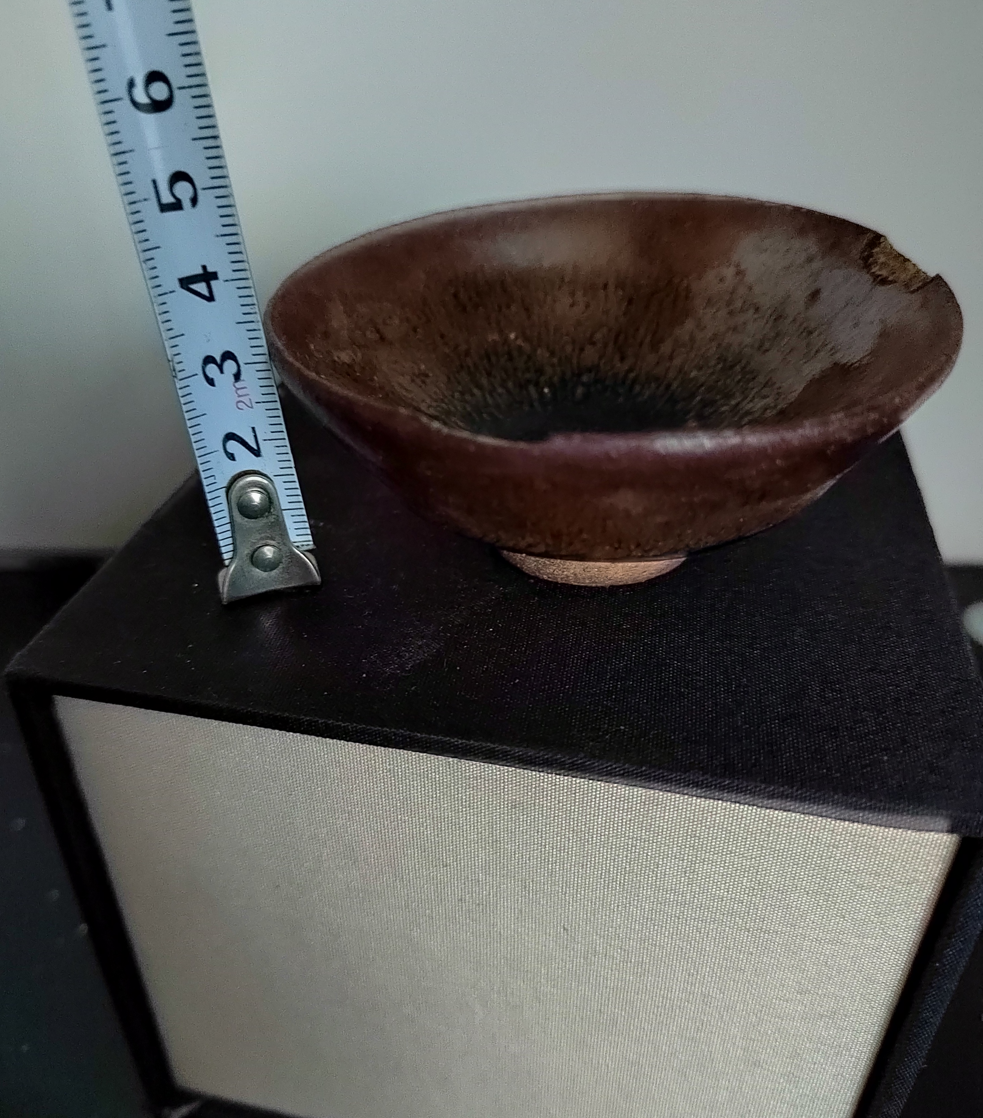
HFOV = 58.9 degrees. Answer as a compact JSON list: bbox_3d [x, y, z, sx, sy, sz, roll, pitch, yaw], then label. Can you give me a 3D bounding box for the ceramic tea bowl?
[{"bbox_3d":[0.015,-0.021,0.123,0.086,0.036,0.086,-2,35,0],"label":"ceramic tea bowl"}]

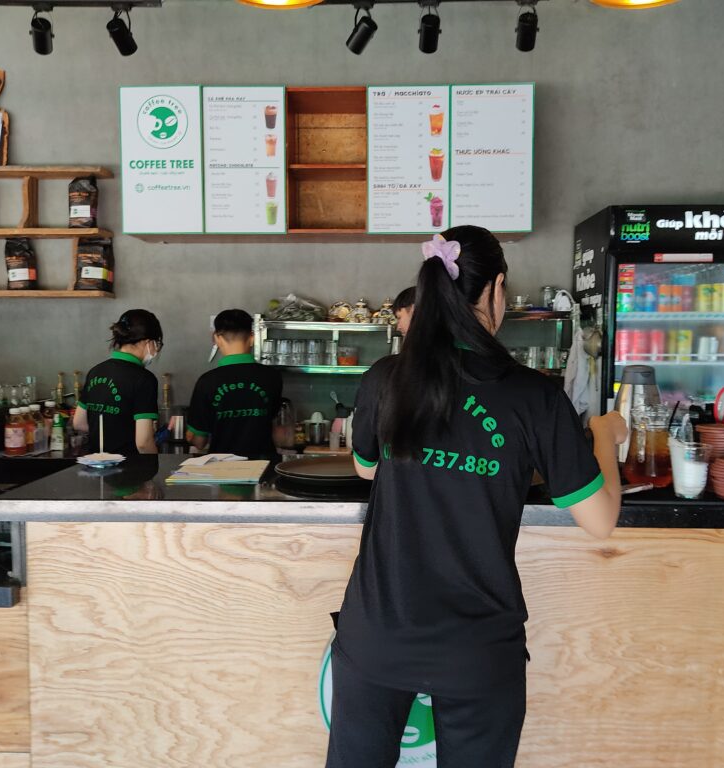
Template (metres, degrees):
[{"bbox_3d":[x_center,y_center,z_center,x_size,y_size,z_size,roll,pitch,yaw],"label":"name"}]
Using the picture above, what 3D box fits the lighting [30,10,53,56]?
[{"bbox_3d":[-1.229,-1.352,2.950,0.083,0.160,0.120,0,3,-8],"label":"lighting"}]

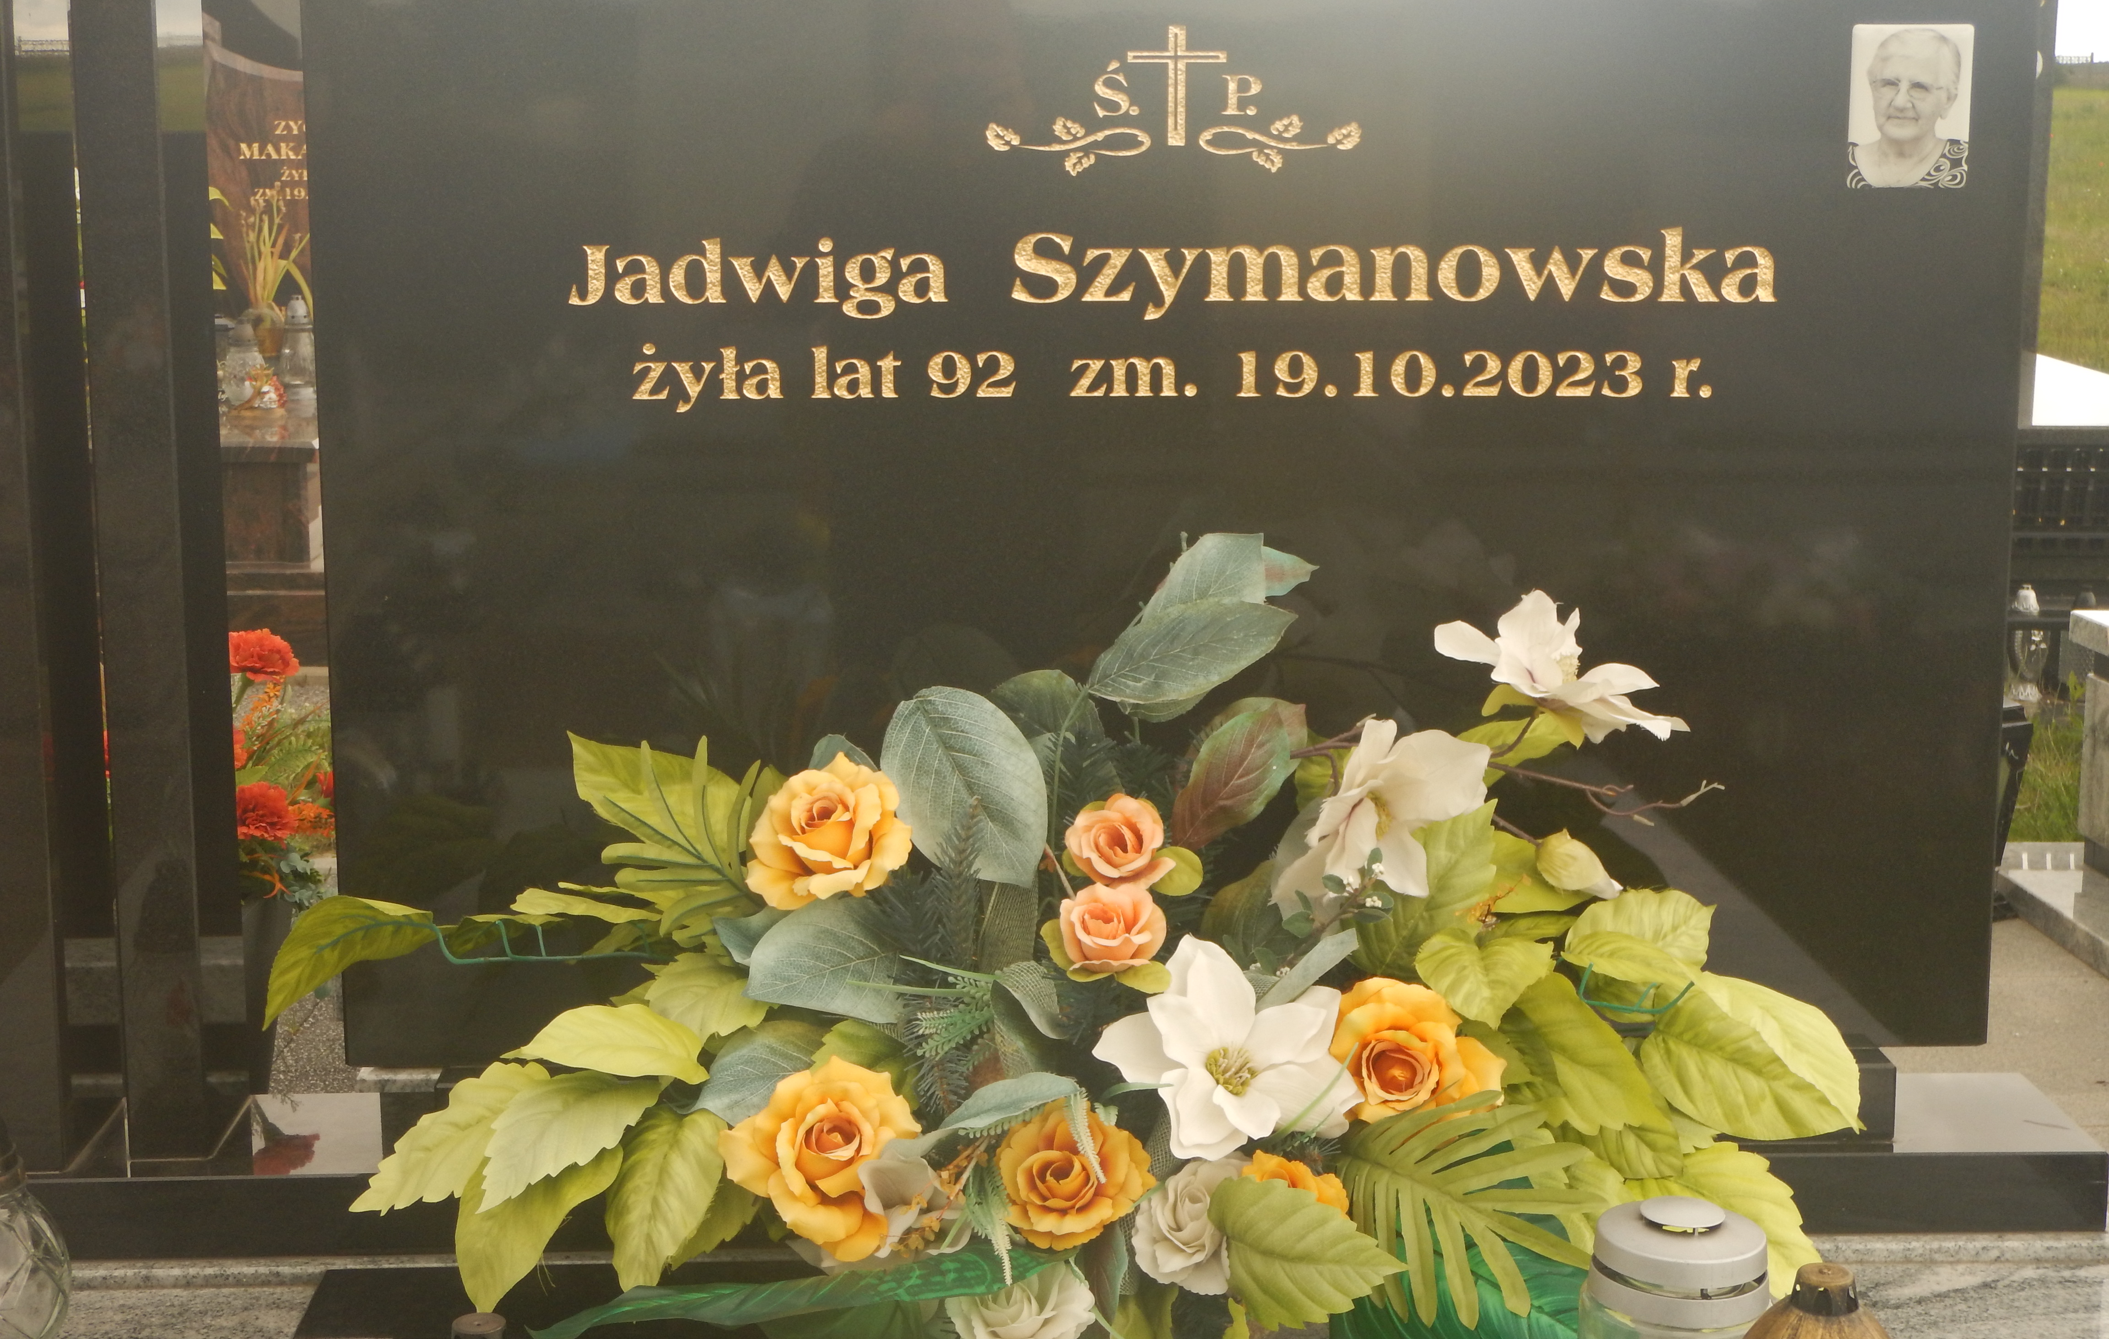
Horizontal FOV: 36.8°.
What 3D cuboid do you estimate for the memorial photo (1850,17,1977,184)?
[{"bbox_3d":[0.610,-0.401,2.258,0.087,0.116,0.008,-1,10,-2],"label":"memorial photo"}]

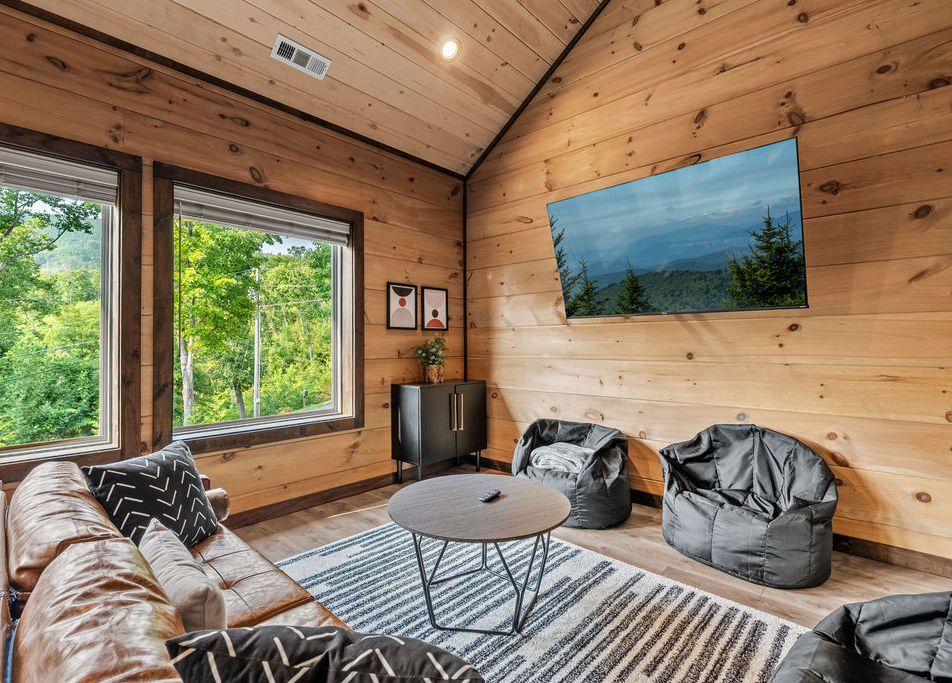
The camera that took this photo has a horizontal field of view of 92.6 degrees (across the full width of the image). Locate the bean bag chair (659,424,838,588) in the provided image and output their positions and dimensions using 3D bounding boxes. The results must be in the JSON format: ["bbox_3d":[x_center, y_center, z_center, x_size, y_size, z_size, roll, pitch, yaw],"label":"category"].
[{"bbox_3d":[1.468,0.843,2.534,0.686,0.701,0.857,0,0,-40],"label":"bean bag chair"}]

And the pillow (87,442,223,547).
[{"bbox_3d":[-1.321,0.656,1.886,0.150,0.430,0.430,-29,-5,11],"label":"pillow"}]

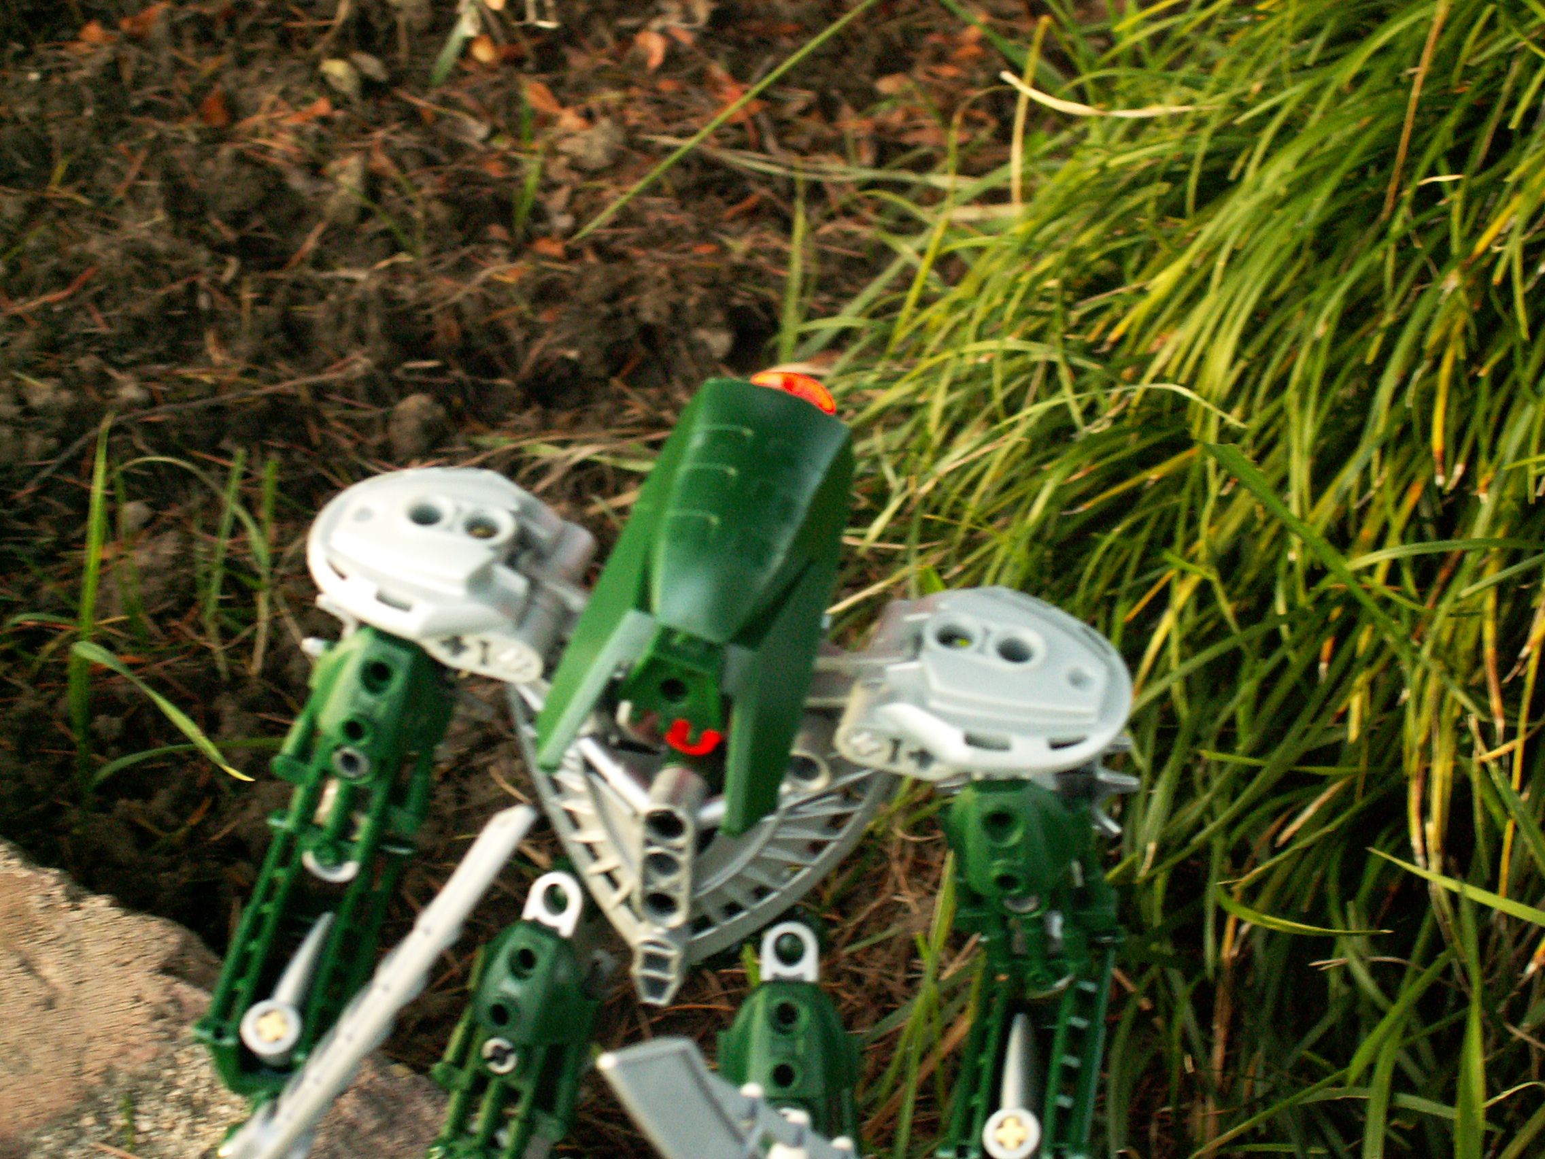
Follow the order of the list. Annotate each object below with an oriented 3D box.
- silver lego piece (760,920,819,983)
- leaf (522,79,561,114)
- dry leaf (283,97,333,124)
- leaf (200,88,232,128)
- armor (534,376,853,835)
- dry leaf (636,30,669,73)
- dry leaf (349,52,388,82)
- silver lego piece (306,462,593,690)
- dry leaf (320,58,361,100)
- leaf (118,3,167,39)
[{"bbox_3d":[0.002,0.049,0.332,0.008,0.009,0.005,3,18,-1],"label":"silver lego piece"},{"bbox_3d":[-0.062,-0.131,0.688,0.010,0.004,0.010,7,44,0],"label":"leaf"},{"bbox_3d":[-0.123,-0.124,0.673,0.012,0.004,0.006,7,44,0],"label":"dry leaf"},{"bbox_3d":[-0.147,-0.124,0.671,0.008,0.004,0.012,7,44,0],"label":"leaf"},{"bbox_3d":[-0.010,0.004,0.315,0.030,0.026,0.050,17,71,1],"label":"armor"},{"bbox_3d":[-0.034,-0.147,0.709,0.008,0.004,0.015,7,44,0],"label":"dry leaf"},{"bbox_3d":[-0.109,-0.139,0.691,0.010,0.004,0.009,7,44,0],"label":"dry leaf"},{"bbox_3d":[-0.041,-0.001,0.325,0.035,0.013,0.022,13,47,1],"label":"silver lego piece"},{"bbox_3d":[-0.116,-0.135,0.685,0.010,0.004,0.013,7,44,0],"label":"dry leaf"},{"bbox_3d":[-0.172,-0.153,0.697,0.012,0.004,0.011,7,44,0],"label":"leaf"}]

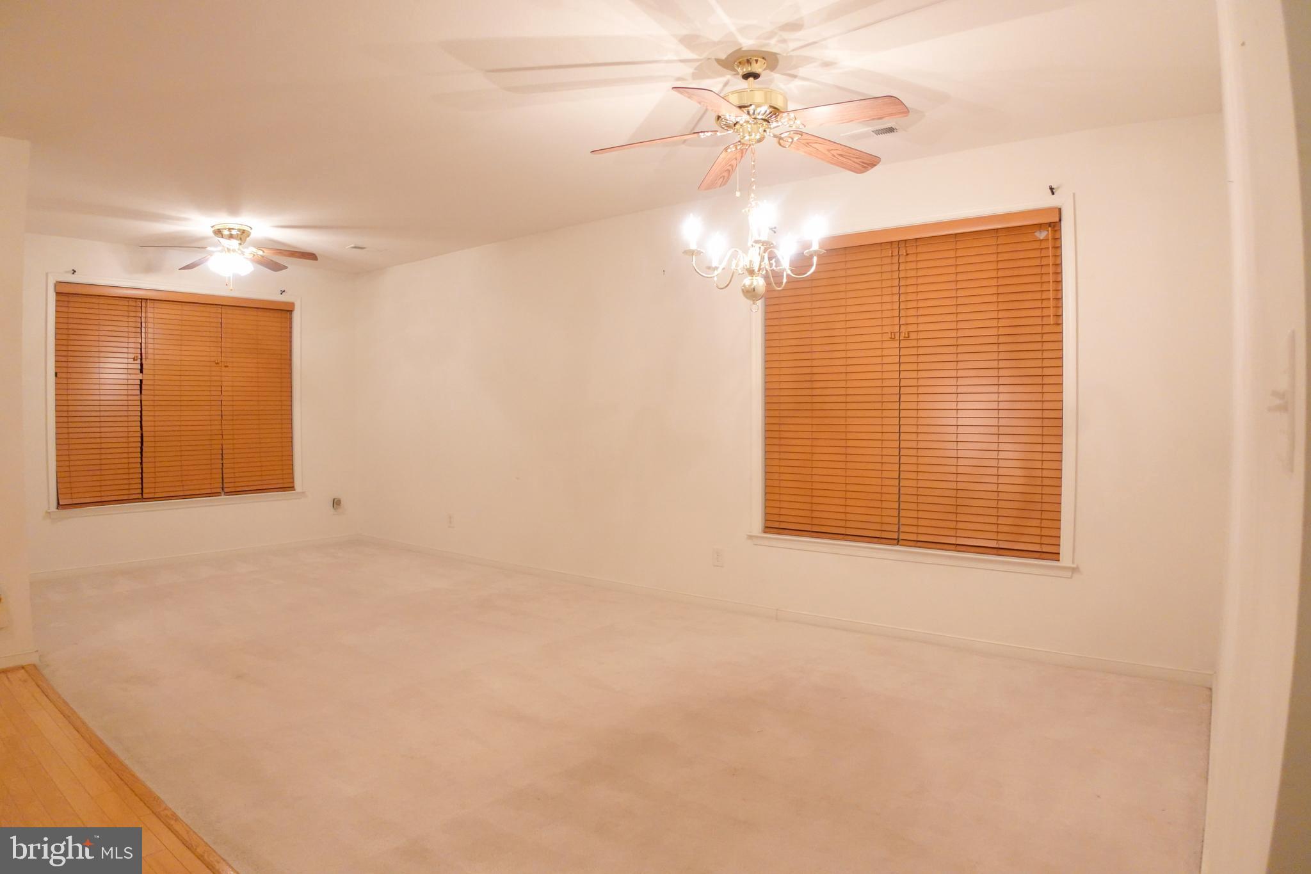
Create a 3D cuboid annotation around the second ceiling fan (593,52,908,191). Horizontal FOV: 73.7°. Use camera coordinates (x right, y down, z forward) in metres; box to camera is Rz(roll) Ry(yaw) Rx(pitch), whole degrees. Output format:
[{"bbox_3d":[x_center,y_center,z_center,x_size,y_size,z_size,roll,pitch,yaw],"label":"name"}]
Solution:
[{"bbox_3d":[0.345,-1.295,3.403,1.260,0.360,1.250,0,2,0],"label":"second ceiling fan"}]

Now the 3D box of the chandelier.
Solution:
[{"bbox_3d":[0.378,-0.828,3.420,0.580,0.620,0.560,0,2,0],"label":"chandelier"}]

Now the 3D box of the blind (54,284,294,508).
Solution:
[{"bbox_3d":[-4.002,-0.349,7.467,0.080,1.753,1.935,2,3,41],"label":"blind"}]

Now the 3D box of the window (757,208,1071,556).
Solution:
[{"bbox_3d":[1.352,-0.270,4.929,1.772,1.766,0.080,2,3,41],"label":"window"}]

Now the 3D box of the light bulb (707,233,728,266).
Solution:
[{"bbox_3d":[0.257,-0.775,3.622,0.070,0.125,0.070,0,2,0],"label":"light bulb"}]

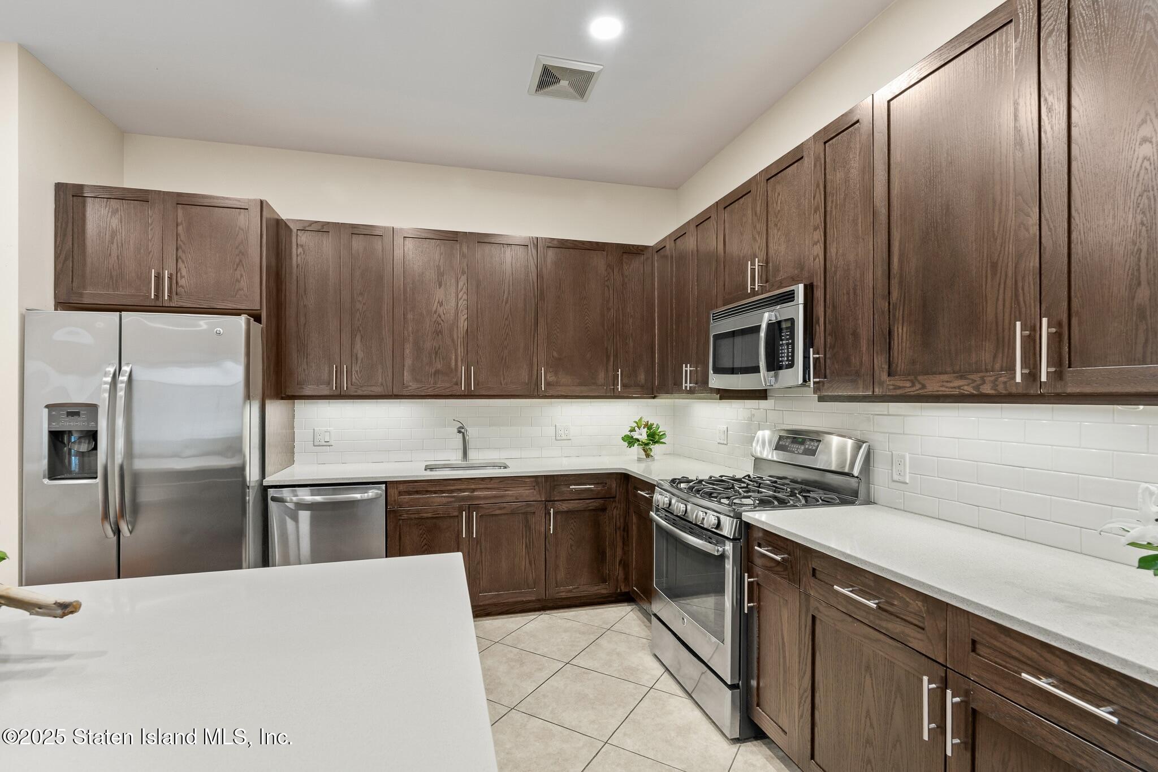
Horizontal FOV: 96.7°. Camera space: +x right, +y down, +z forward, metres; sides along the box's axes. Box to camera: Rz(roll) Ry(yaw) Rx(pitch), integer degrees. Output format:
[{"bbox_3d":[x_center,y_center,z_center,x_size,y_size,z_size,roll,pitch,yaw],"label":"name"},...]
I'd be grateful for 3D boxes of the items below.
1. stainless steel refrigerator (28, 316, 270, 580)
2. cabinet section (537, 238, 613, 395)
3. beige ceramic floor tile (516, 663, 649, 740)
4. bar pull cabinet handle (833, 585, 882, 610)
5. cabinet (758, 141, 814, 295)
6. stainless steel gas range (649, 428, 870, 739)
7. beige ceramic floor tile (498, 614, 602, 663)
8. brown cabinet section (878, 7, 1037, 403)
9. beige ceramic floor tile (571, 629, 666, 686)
[{"bbox_3d":[-2.215,0.535,2.835,0.910,1.770,0.840,0,-1,-15],"label":"stainless steel refrigerator"},{"bbox_3d":[-0.057,-0.469,3.682,0.539,1.052,0.335,0,-1,-15],"label":"cabinet section"},{"bbox_3d":[0.028,1.418,2.321,0.455,0.010,0.455,-1,-1,30],"label":"beige ceramic floor tile"},{"bbox_3d":[0.803,0.604,1.472,0.036,0.012,0.156,0,-1,-15],"label":"bar pull cabinet handle"},{"bbox_3d":[1.073,-0.729,2.335,0.326,0.596,0.371,0,-1,-15],"label":"cabinet"},{"bbox_3d":[0.818,0.841,2.496,0.765,1.185,0.757,0,-1,-15],"label":"stainless steel gas range"},{"bbox_3d":[-0.139,1.430,2.941,0.455,0.010,0.455,-1,-1,30],"label":"beige ceramic floor tile"},{"bbox_3d":[1.253,-0.496,1.585,0.335,1.052,0.516,0,-1,-15],"label":"brown cabinet section"},{"bbox_3d":[0.255,1.443,2.749,0.454,0.010,0.454,-1,-1,30],"label":"beige ceramic floor tile"}]

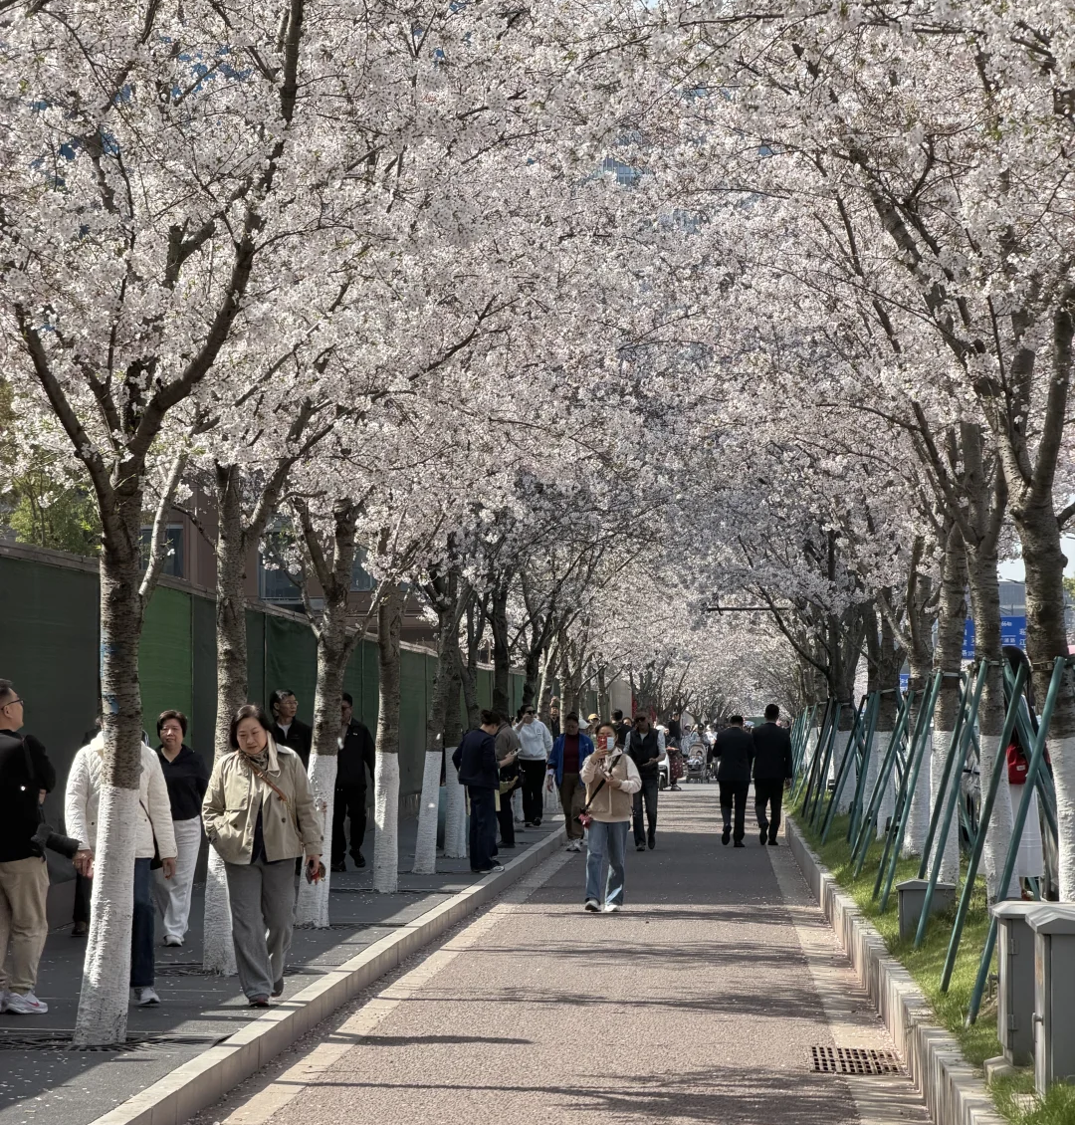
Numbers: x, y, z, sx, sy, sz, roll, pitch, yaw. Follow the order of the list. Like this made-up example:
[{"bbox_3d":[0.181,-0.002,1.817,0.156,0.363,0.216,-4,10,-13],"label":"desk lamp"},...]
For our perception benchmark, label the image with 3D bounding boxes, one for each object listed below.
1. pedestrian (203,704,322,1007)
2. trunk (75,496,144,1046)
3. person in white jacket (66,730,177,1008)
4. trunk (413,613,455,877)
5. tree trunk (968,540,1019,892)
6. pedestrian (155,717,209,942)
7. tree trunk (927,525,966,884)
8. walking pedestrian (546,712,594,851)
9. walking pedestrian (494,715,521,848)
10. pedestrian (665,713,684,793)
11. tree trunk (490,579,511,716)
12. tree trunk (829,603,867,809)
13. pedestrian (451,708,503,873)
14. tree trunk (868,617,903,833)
[{"bbox_3d":[-1.427,1.497,21.530,0.600,1.560,0.450,0,-2,6],"label":"pedestrian"},{"bbox_3d":[-1.934,0.943,18.700,0.300,2.488,0.270,0,-2,3],"label":"trunk"},{"bbox_3d":[-2.159,1.487,21.430,0.570,1.570,0.450,0,-2,-2],"label":"person in white jacket"},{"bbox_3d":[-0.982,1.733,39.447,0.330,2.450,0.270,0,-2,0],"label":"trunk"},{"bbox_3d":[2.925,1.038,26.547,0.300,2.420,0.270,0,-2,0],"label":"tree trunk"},{"bbox_3d":[-2.361,1.724,26.900,0.470,1.535,0.420,0,-2,3],"label":"pedestrian"},{"bbox_3d":[3.094,1.083,31.300,0.300,2.700,0.260,0,-2,3],"label":"tree trunk"},{"bbox_3d":[0.404,2.675,50.600,0.580,1.697,0.480,0,-2,0],"label":"walking pedestrian"},{"bbox_3d":[-0.361,2.551,48.500,0.420,1.574,0.400,-1,-3,29],"label":"walking pedestrian"},{"bbox_3d":[3.052,4.209,92.500,0.460,1.789,0.450,1,-3,-30],"label":"pedestrian"},{"bbox_3d":[-0.468,1.845,53.300,0.260,3.272,0.240,0,-2,3],"label":"tree trunk"},{"bbox_3d":[4.203,1.984,56.000,0.430,2.832,0.360,0,-2,3],"label":"tree trunk"},{"bbox_3d":[-0.567,2.194,39.930,0.460,1.580,0.540,2,-3,-37],"label":"pedestrian"},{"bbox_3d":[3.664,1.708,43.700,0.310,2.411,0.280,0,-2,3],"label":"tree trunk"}]

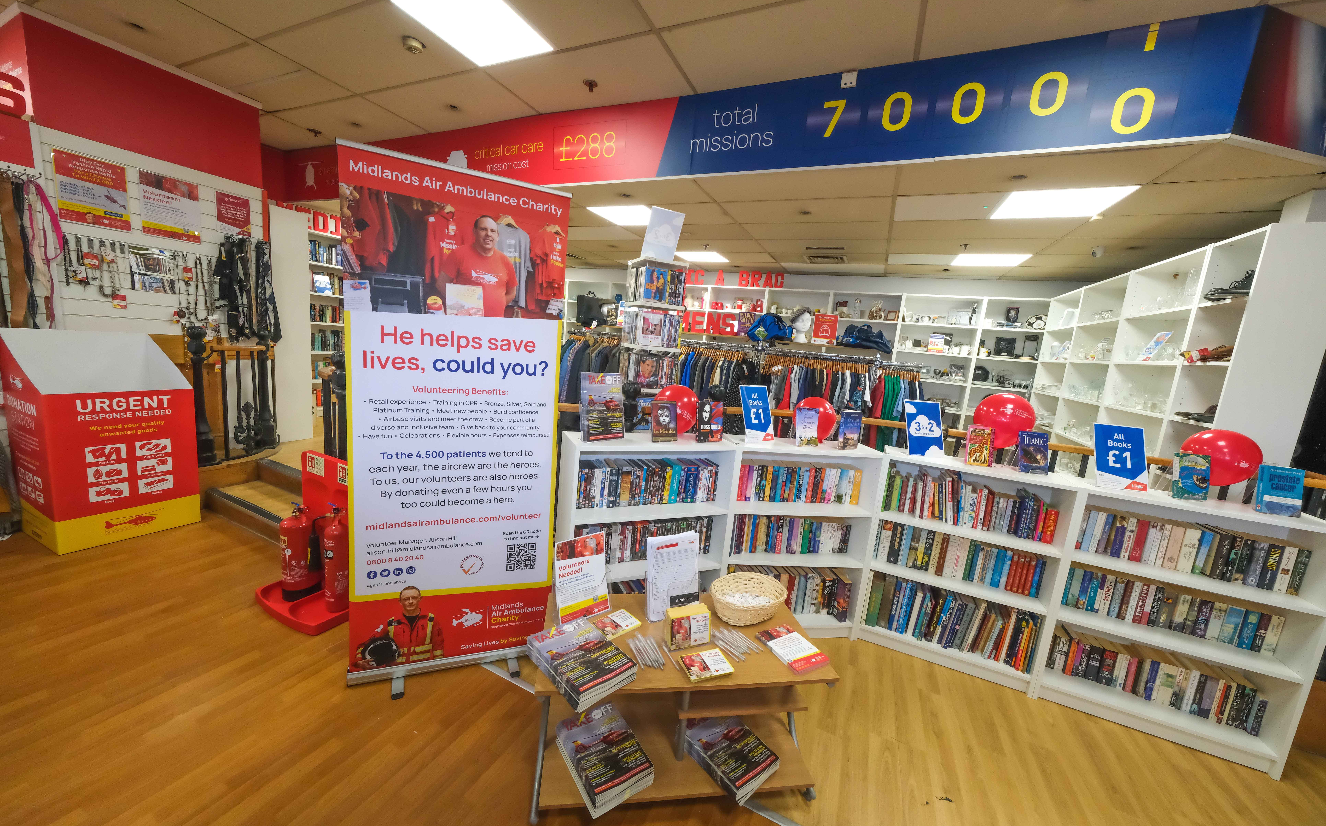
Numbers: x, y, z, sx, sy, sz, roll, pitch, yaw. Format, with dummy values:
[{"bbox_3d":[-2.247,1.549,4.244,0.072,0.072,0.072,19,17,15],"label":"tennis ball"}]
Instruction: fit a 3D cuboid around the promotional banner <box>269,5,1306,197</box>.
[{"bbox_3d":[-0.647,-1.904,3.169,6.850,0.490,0.080,9,9,23],"label":"promotional banner"}]

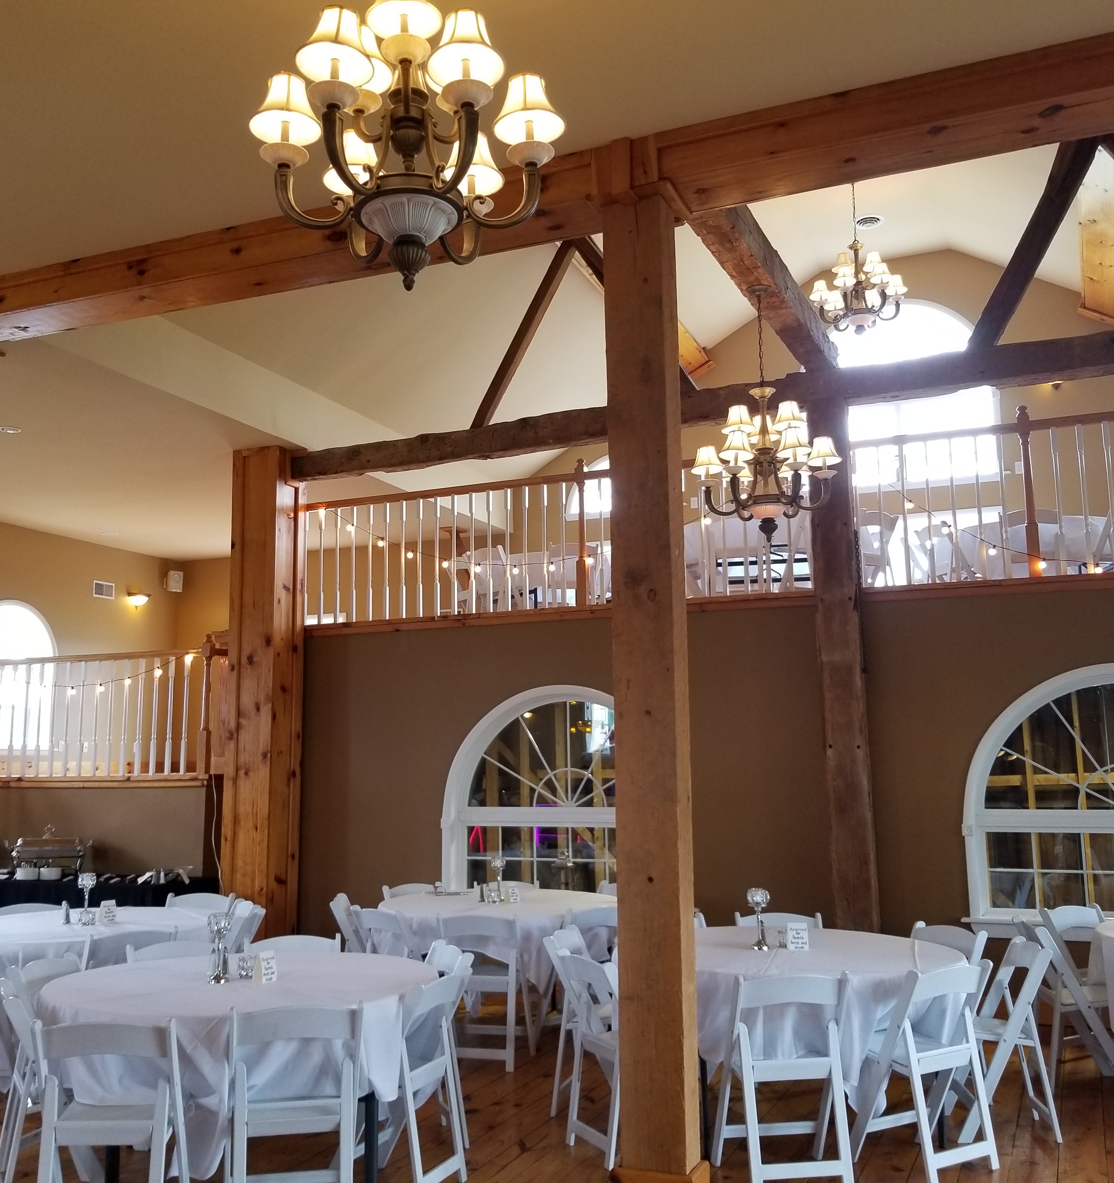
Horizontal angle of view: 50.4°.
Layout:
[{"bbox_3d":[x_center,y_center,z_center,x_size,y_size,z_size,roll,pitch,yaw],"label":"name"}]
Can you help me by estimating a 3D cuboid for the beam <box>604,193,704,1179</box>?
[{"bbox_3d":[0.369,0.324,4.594,0.245,3.850,0.210,-4,-9,22],"label":"beam"}]

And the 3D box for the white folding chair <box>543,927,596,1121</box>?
[{"bbox_3d":[0.226,2.027,5.580,0.470,0.780,0.450,-4,-9,19],"label":"white folding chair"}]

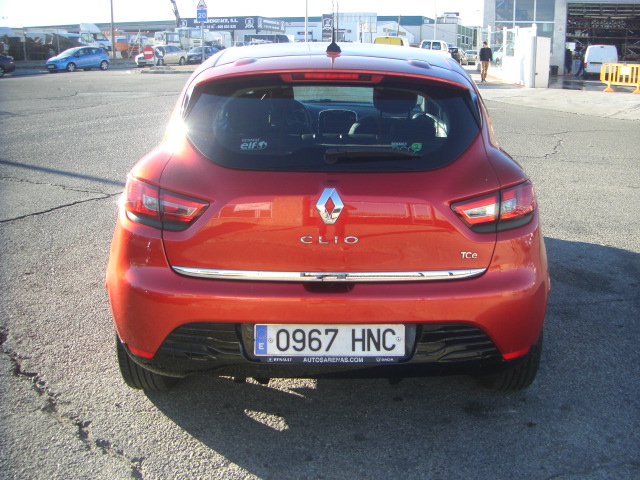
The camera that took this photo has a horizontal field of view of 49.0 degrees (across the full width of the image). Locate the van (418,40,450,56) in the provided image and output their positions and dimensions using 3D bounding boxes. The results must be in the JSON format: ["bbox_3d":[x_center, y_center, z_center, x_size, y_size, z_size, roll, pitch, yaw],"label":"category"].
[{"bbox_3d":[7.598,-12.247,46.626,1.700,1.860,4.100,5,16,17],"label":"van"}]

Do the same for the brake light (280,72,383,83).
[{"bbox_3d":[0.040,-0.573,2.473,0.360,0.037,0.050,0,7,1],"label":"brake light"}]

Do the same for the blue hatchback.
[{"bbox_3d":[-15.500,-11.586,45.000,1.720,1.480,3.950,11,19,36],"label":"blue hatchback"}]

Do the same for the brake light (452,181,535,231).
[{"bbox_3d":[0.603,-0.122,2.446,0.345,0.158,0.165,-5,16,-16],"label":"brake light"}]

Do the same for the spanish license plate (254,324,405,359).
[{"bbox_3d":[0.035,0.349,2.430,0.520,0.110,0.015,0,7,1],"label":"spanish license plate"}]

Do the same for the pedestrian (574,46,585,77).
[{"bbox_3d":[14.388,-9.908,39.000,0.400,1.680,0.500,9,18,29],"label":"pedestrian"}]

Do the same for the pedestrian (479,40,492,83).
[{"bbox_3d":[7.324,-7.845,31.000,0.550,1.730,0.360,5,16,19],"label":"pedestrian"}]

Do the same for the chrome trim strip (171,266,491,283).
[{"bbox_3d":[0.036,0.117,2.424,1.090,0.037,0.070,0,15,1],"label":"chrome trim strip"}]

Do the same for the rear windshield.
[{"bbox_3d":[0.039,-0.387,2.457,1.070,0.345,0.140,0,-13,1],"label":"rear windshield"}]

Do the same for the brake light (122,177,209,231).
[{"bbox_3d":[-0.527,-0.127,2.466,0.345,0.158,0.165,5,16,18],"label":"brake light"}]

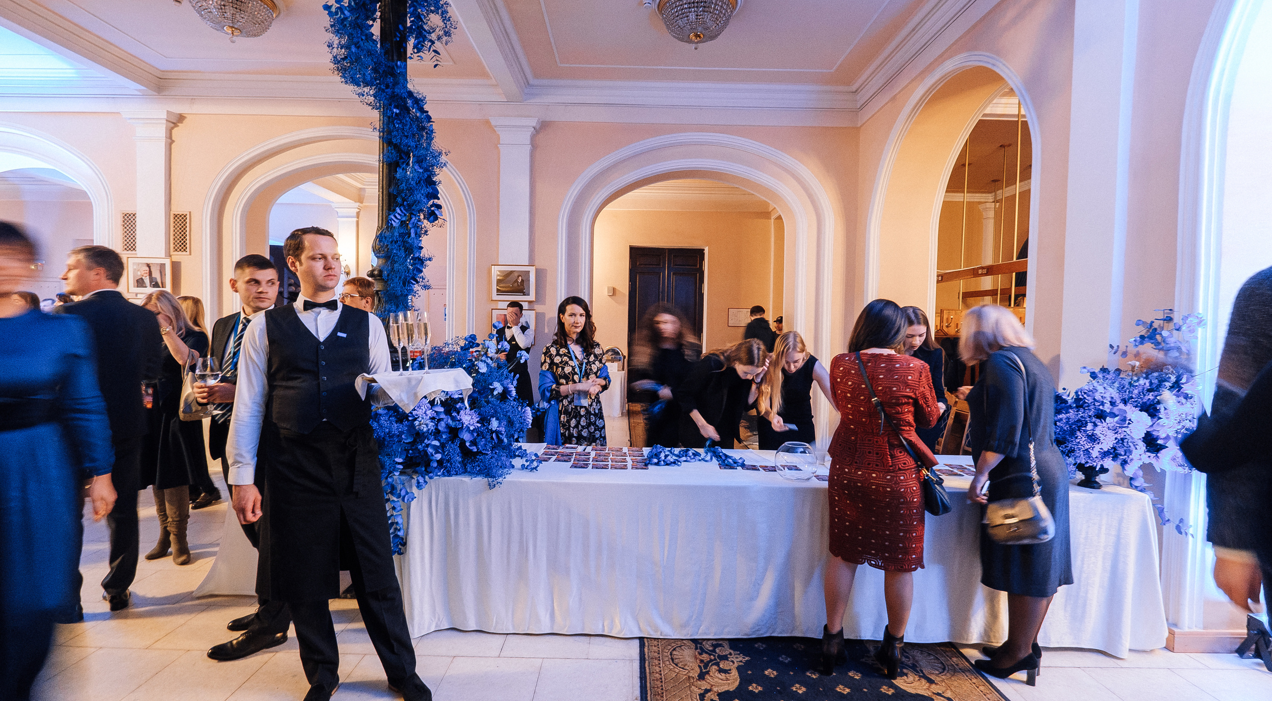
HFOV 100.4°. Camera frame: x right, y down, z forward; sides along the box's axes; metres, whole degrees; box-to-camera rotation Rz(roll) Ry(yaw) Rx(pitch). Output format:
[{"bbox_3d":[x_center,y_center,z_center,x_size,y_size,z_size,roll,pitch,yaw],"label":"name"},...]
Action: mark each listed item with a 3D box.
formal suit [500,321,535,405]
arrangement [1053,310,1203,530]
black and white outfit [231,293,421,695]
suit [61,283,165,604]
[{"bbox_3d":[-1.298,0.433,5.732,0.480,1.480,0.320,1,2,10],"label":"formal suit"},{"bbox_3d":[2.195,0.320,2.481,0.620,1.000,0.540,1,2,0],"label":"arrangement"},{"bbox_3d":[-1.130,0.548,1.995,0.600,1.500,0.360,0,3,-27],"label":"black and white outfit"},{"bbox_3d":[-2.622,0.474,2.636,0.320,1.500,0.500,2,3,22],"label":"suit"}]

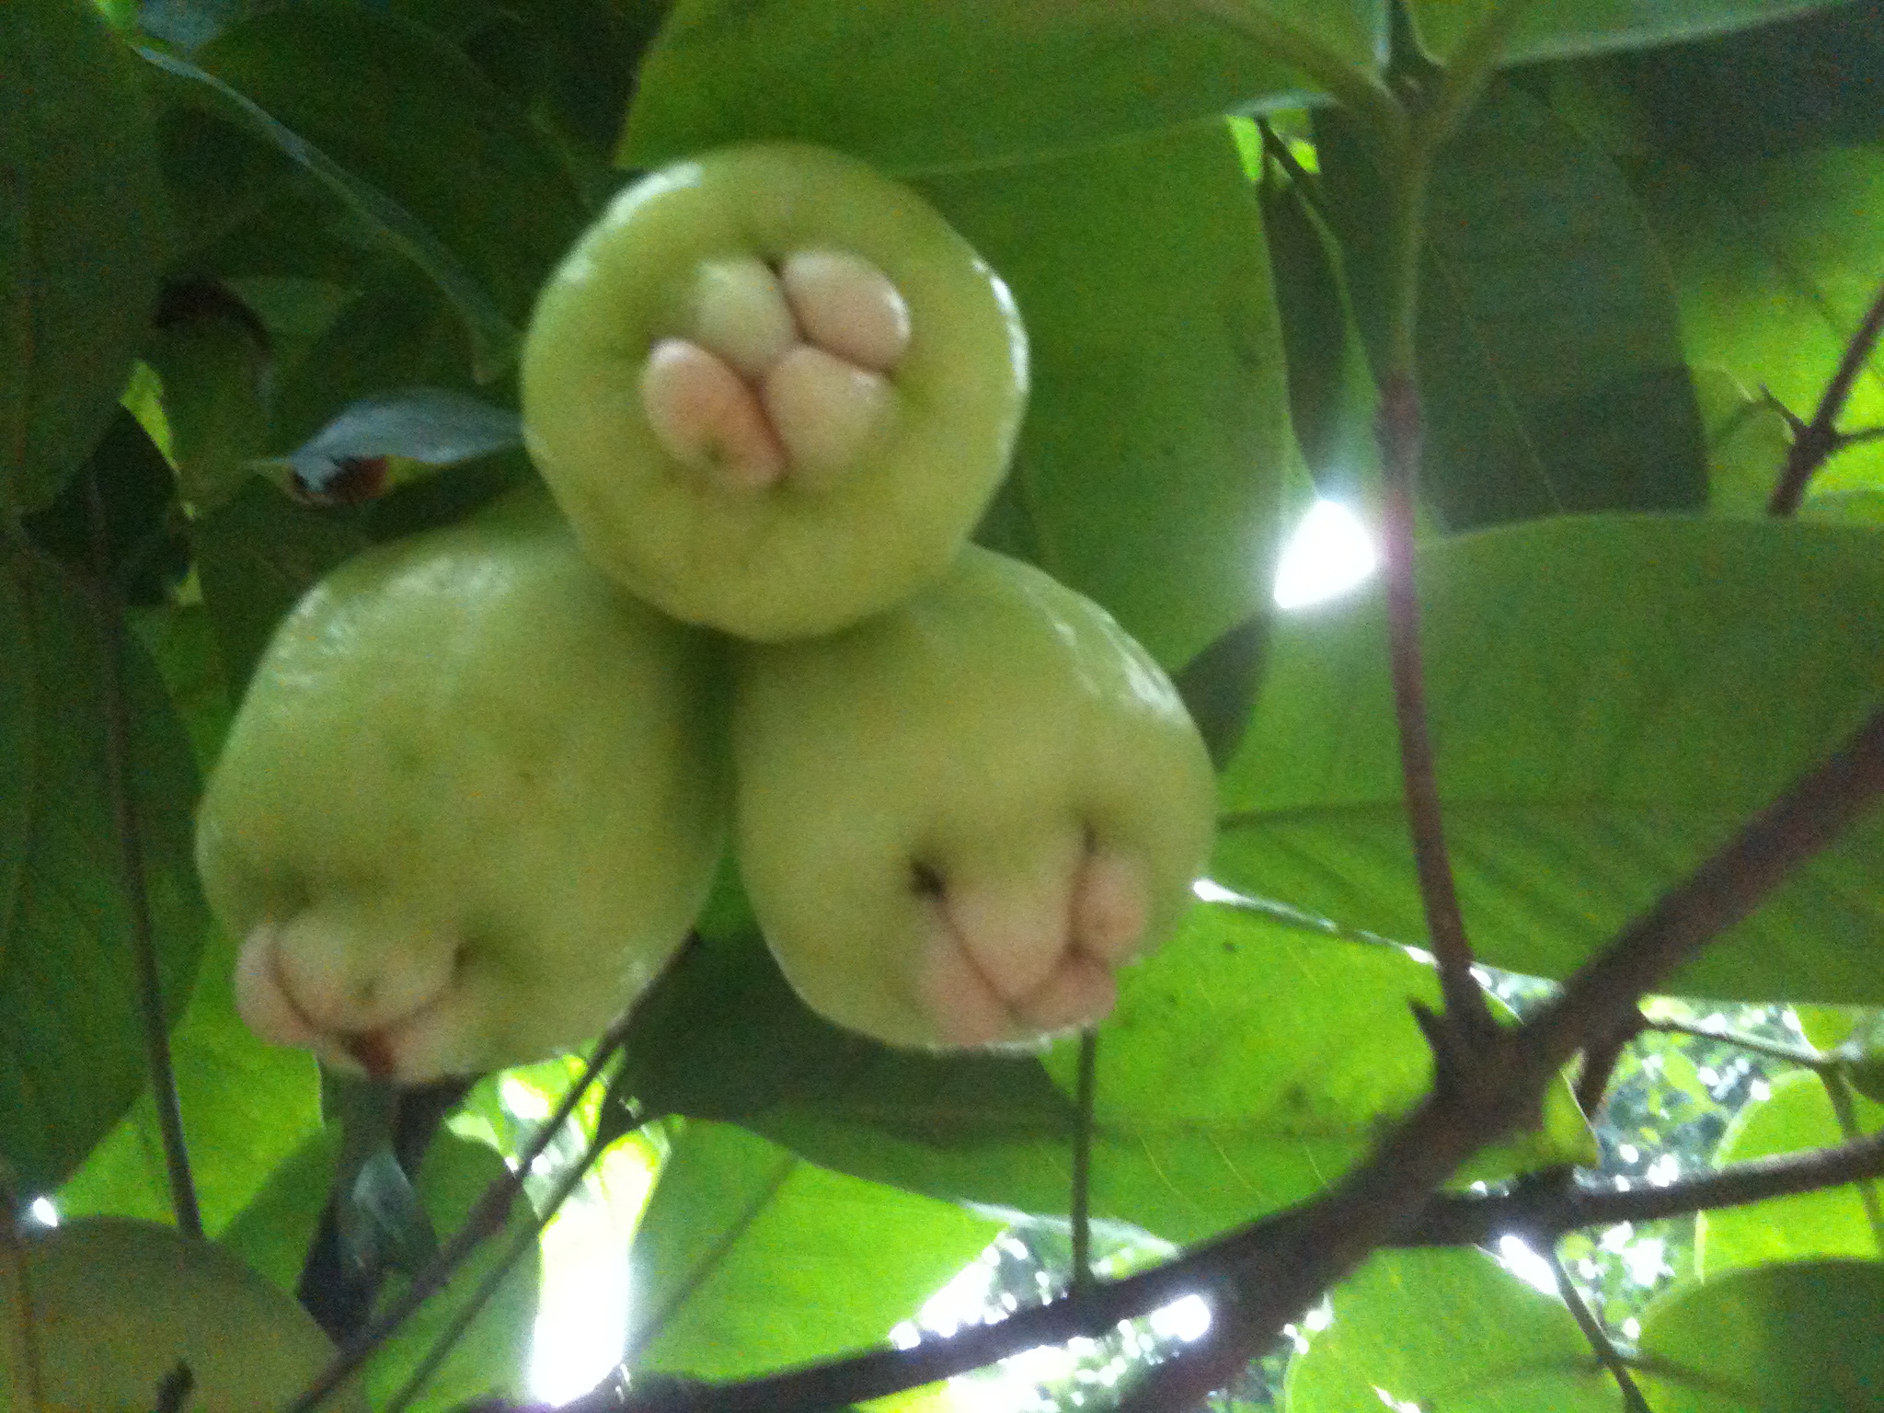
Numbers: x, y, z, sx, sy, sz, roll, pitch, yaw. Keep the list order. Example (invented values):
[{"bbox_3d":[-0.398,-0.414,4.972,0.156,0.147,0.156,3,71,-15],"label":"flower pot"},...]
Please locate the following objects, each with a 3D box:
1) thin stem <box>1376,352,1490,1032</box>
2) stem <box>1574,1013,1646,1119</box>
[{"bbox_3d":[0.077,0.000,0.305,0.009,0.107,0.007,-6,0,0],"label":"thin stem"},{"bbox_3d":[0.114,0.061,0.325,0.007,0.021,0.006,22,0,0],"label":"stem"}]

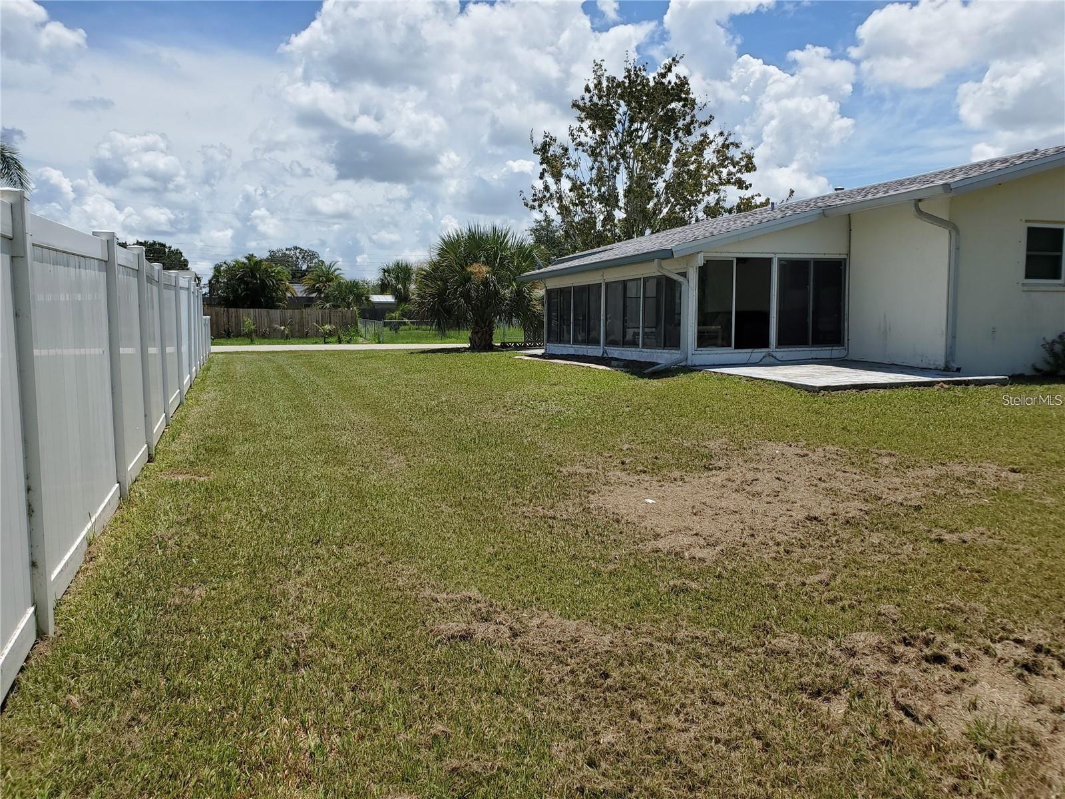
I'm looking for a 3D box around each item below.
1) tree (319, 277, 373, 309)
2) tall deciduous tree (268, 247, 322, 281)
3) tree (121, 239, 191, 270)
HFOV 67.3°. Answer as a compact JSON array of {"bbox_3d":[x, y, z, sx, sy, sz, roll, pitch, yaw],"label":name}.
[{"bbox_3d":[-12.012,-5.920,51.671,3.440,3.980,3.440,0,5,0],"label":"tree"},{"bbox_3d":[-24.826,-11.288,83.309,6.410,9.280,6.410,0,5,0],"label":"tall deciduous tree"},{"bbox_3d":[-33.064,-9.537,69.406,6.710,8.600,6.710,0,5,0],"label":"tree"}]

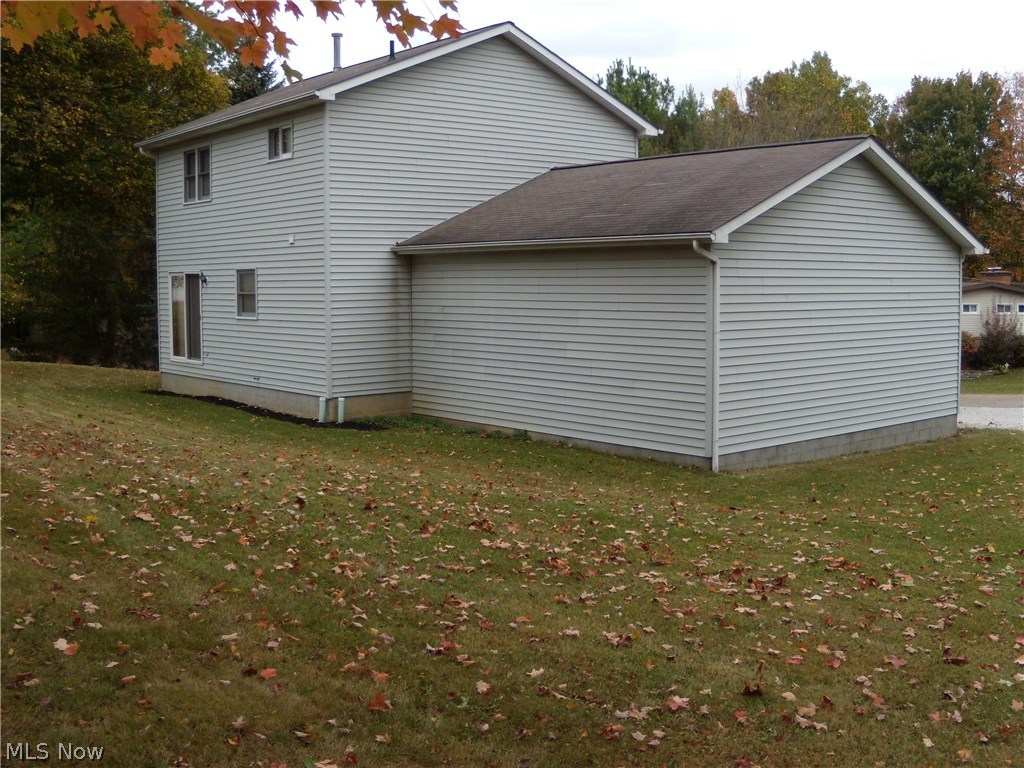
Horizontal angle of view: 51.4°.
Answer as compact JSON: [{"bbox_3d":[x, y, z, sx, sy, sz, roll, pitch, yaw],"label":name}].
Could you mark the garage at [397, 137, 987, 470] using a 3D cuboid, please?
[{"bbox_3d":[3.275,-1.653,19.891,7.950,5.140,7.561,-5,7,-40],"label":"garage"}]

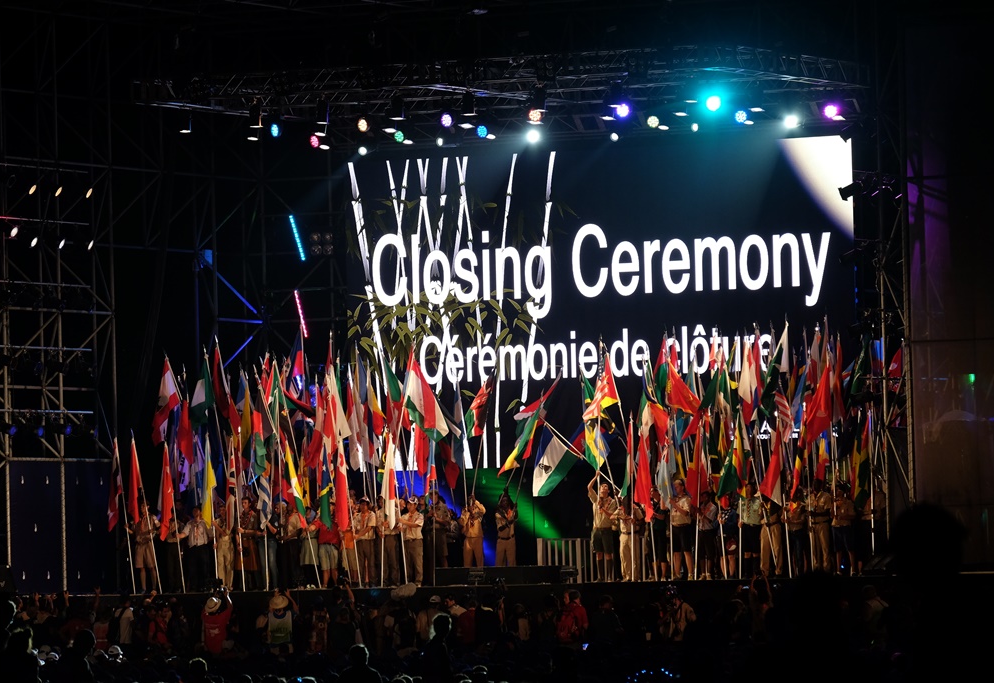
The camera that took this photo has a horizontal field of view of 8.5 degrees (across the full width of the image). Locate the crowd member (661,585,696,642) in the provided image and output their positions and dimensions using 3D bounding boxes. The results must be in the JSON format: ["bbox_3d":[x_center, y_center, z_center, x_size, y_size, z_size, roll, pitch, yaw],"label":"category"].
[{"bbox_3d":[3.132,5.154,113.460,0.500,1.750,0.500,0,-3,-18],"label":"crowd member"}]

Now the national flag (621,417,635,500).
[{"bbox_3d":[2.367,2.106,119.808,0.252,1.512,0.250,-2,-3,11],"label":"national flag"}]

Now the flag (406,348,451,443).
[{"bbox_3d":[-1.266,0.998,123.000,0.850,1.650,0.400,-2,-2,12],"label":"flag"}]

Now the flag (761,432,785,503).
[{"bbox_3d":[5.174,2.385,125.000,0.354,1.342,0.320,-2,-2,12],"label":"flag"}]

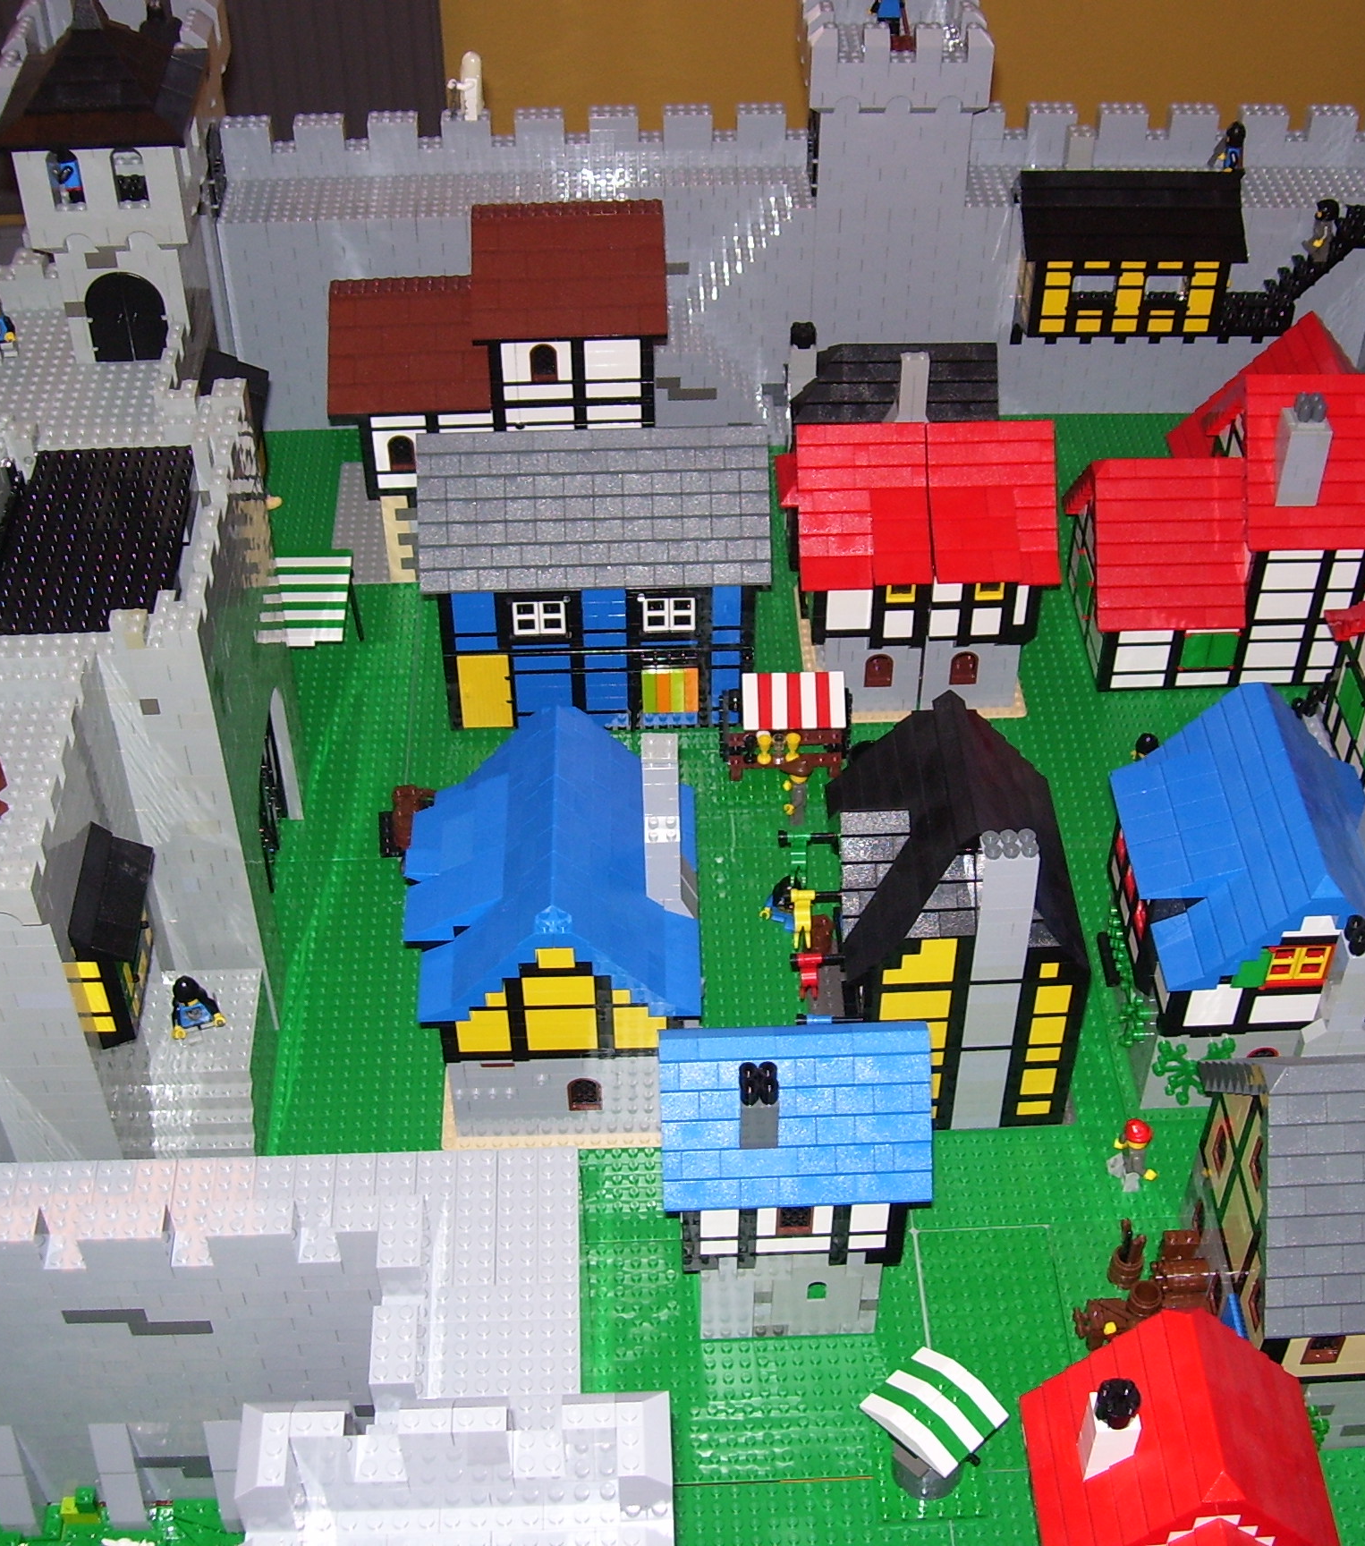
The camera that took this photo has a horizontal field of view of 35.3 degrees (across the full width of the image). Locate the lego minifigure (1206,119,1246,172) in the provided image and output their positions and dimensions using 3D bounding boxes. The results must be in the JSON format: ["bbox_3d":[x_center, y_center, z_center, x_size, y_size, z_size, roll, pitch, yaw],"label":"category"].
[{"bbox_3d":[0.357,-0.408,1.408,0.025,0.043,0.021,-15,46,-14],"label":"lego minifigure"}]

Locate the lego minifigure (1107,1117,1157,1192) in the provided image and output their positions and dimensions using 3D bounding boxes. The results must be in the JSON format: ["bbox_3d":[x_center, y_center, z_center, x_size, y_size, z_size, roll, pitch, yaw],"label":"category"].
[{"bbox_3d":[0.216,0.182,1.029,0.023,0.043,0.023,11,46,11],"label":"lego minifigure"}]

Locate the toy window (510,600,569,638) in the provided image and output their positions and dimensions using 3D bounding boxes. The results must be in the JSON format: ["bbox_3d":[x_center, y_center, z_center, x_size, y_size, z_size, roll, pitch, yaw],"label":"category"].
[{"bbox_3d":[-0.080,-0.088,1.217,0.029,0.024,0.005,-2,44,-1],"label":"toy window"}]

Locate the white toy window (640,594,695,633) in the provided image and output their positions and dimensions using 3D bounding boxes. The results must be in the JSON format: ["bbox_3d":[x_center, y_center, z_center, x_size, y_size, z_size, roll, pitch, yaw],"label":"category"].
[{"bbox_3d":[-0.007,-0.091,1.219,0.029,0.025,0.005,-2,44,-1],"label":"white toy window"}]

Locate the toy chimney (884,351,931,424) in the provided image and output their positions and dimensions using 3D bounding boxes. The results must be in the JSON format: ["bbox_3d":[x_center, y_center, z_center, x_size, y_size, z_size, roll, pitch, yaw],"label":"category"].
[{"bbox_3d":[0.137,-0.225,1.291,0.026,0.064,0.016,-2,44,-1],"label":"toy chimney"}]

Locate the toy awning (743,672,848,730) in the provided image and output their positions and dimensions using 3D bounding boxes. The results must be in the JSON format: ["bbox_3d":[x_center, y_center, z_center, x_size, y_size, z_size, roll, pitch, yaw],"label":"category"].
[{"bbox_3d":[0.062,-0.042,1.188,0.056,0.022,0.027,-2,44,-1],"label":"toy awning"}]

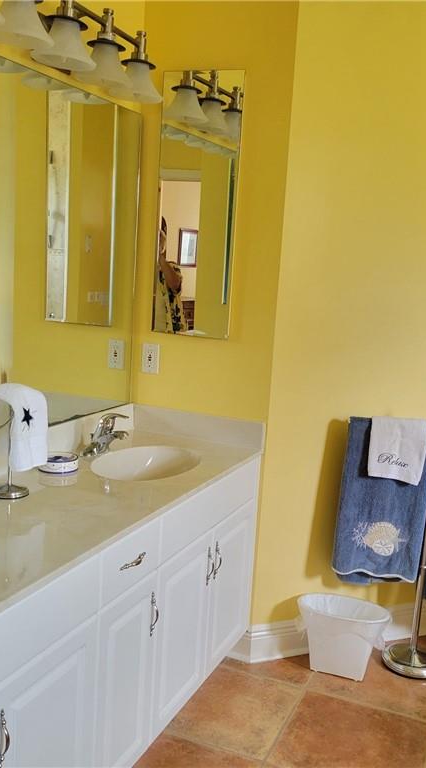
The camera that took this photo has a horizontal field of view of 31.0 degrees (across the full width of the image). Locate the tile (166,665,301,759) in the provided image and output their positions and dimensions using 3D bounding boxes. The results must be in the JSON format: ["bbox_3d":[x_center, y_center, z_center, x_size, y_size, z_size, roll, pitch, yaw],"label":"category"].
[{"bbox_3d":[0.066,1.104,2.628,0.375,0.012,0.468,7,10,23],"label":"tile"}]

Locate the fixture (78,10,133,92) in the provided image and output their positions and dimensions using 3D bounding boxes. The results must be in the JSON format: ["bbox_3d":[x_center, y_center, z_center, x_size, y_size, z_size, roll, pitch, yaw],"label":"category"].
[{"bbox_3d":[-0.328,-1.038,2.362,0.180,0.212,0.180,3,9,-1],"label":"fixture"}]

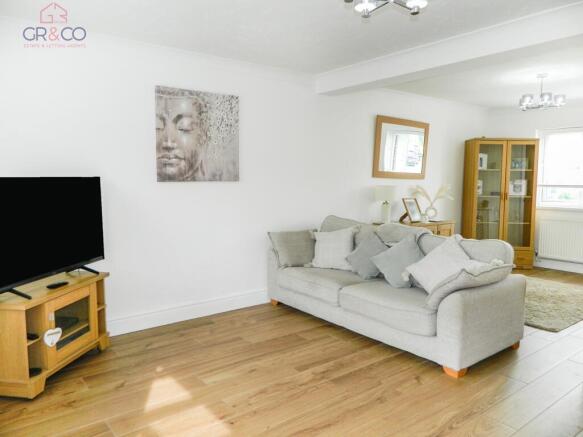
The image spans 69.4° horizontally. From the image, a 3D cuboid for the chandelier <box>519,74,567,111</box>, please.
[{"bbox_3d":[2.613,-1.316,4.408,0.486,0.382,0.486,-4,8,-37],"label":"chandelier"}]

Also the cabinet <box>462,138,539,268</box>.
[{"bbox_3d":[3.114,-0.213,6.326,0.933,1.886,0.377,1,6,0],"label":"cabinet"}]

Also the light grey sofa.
[{"bbox_3d":[0.817,0.511,3.868,0.973,0.893,2.104,-4,8,-39],"label":"light grey sofa"}]

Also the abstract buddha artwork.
[{"bbox_3d":[-0.814,-0.721,3.744,0.784,0.789,0.035,-4,8,-37],"label":"abstract buddha artwork"}]

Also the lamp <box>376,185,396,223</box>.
[{"bbox_3d":[1.135,-0.170,5.069,0.268,0.467,0.268,-4,8,-37],"label":"lamp"}]

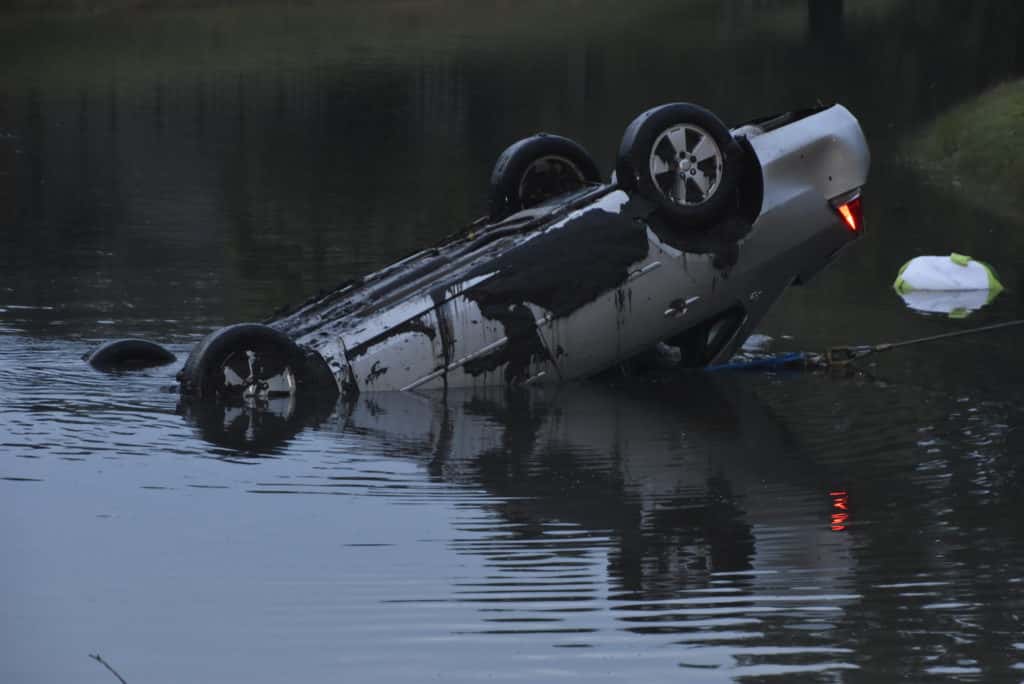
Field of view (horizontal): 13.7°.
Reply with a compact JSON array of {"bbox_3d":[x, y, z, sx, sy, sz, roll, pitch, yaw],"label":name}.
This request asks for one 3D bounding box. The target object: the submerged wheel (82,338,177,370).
[{"bbox_3d":[-2.060,0.340,23.340,0.678,0.678,0.225,-2,-3,-27],"label":"submerged wheel"}]

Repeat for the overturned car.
[{"bbox_3d":[-0.335,0.022,23.300,5.080,1.490,1.850,-28,9,-25],"label":"overturned car"}]

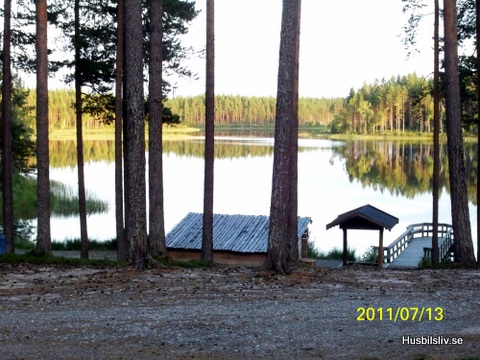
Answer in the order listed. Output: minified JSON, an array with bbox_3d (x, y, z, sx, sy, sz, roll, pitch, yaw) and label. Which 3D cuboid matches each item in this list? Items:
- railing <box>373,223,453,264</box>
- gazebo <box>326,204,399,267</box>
[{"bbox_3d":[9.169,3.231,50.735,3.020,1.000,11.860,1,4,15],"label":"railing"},{"bbox_3d":[5.250,2.458,42.231,2.650,2.580,3.200,1,4,13],"label":"gazebo"}]

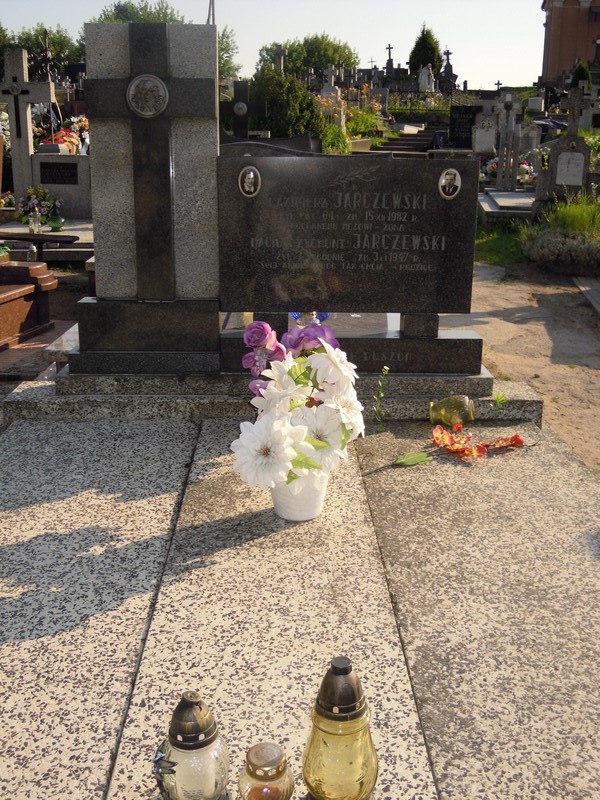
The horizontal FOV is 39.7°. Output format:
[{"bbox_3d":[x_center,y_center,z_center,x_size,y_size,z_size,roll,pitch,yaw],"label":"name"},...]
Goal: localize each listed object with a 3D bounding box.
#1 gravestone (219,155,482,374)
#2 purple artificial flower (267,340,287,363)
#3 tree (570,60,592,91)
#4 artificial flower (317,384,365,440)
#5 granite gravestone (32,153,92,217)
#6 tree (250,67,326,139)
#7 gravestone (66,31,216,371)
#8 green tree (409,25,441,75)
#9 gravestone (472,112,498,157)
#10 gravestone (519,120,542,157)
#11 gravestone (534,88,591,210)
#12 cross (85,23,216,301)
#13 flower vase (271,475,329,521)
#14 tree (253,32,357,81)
[{"bbox_3d":[0.212,-0.538,3.373,1.060,0.845,0.190,0,13,-2],"label":"gravestone"},{"bbox_3d":[-0.071,-0.143,2.480,0.066,0.068,0.055,-1,13,-6],"label":"purple artificial flower"},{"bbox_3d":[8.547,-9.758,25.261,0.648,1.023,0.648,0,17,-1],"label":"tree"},{"bbox_3d":[0.117,0.034,2.370,0.120,0.148,0.070,-7,15,-28],"label":"artificial flower"},{"bbox_3d":[-2.466,-2.228,8.678,0.609,0.666,0.160,0,13,-2],"label":"granite gravestone"},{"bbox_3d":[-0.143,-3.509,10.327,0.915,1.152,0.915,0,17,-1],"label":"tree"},{"bbox_3d":[-0.630,-0.771,3.324,0.630,1.330,0.210,0,17,-1],"label":"gravestone"},{"bbox_3d":[5.465,-14.945,36.234,1.436,2.589,1.436,0,17,-1],"label":"green tree"},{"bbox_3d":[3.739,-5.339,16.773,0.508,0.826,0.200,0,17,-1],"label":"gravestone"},{"bbox_3d":[3.880,-4.393,14.078,0.400,0.627,0.160,0,13,-2],"label":"gravestone"},{"bbox_3d":[2.947,-2.816,9.345,0.470,1.271,0.300,-1,13,-7],"label":"gravestone"},{"bbox_3d":[-0.572,-0.930,3.320,0.490,1.030,0.140,0,13,-2],"label":"cross"},{"bbox_3d":[-0.001,0.272,2.535,0.172,0.145,0.172,0,17,-1],"label":"flower vase"},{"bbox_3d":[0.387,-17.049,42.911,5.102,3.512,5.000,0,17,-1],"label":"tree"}]

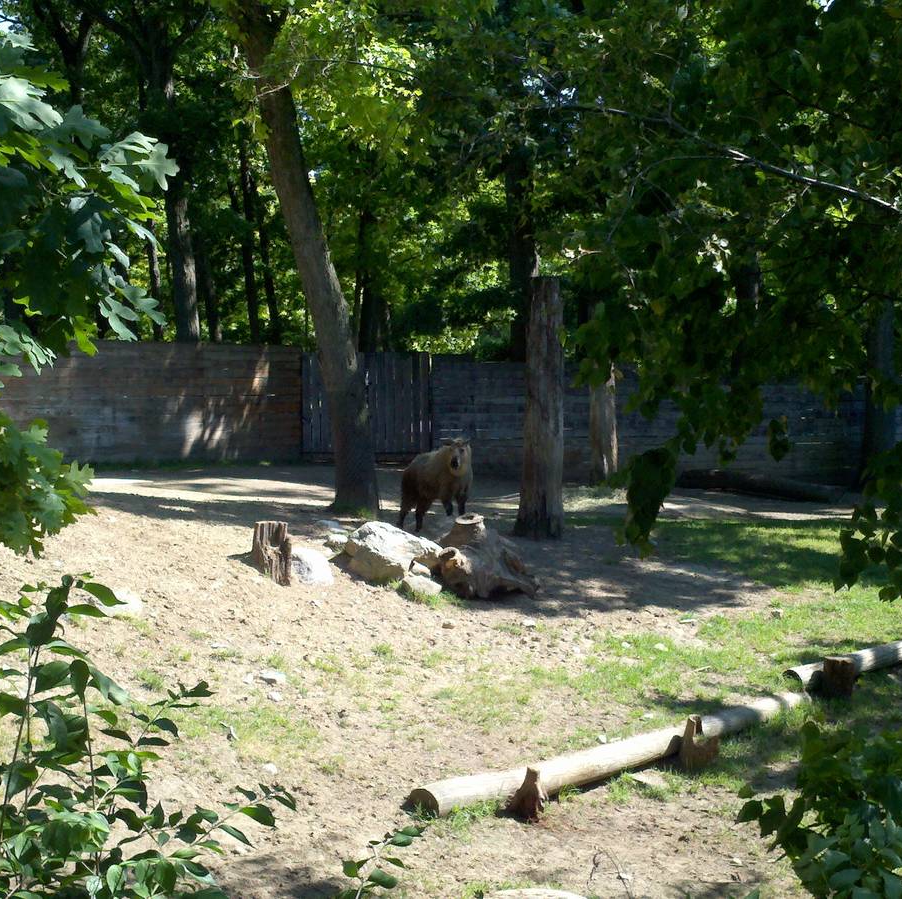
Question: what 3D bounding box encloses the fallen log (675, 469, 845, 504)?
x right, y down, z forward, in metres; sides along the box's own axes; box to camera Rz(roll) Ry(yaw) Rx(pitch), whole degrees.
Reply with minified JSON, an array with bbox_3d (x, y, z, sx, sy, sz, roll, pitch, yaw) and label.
[{"bbox_3d":[5.066,0.628,21.150,3.000,0.400,0.420,5,7,36],"label":"fallen log"}]

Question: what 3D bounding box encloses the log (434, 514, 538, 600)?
[{"bbox_3d":[0.370,1.214,14.200,1.150,0.800,0.950,0,4,0],"label":"log"}]

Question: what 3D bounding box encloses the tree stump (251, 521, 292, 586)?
[{"bbox_3d":[-2.016,1.166,14.300,0.420,0.690,0.420,0,4,0],"label":"tree stump"}]

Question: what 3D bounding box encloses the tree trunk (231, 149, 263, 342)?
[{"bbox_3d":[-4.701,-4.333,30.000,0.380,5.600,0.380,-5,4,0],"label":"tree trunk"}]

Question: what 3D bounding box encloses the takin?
[{"bbox_3d":[-0.225,0.501,17.000,0.600,1.200,1.550,-2,5,-30],"label":"takin"}]

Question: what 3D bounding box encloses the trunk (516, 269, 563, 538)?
[{"bbox_3d":[1.160,-0.540,16.400,0.600,3.360,0.600,0,3,4],"label":"trunk"}]

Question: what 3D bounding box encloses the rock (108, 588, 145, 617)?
[{"bbox_3d":[-3.288,1.534,12.800,0.420,0.260,0.340,0,4,0],"label":"rock"}]

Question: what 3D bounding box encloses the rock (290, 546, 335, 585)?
[{"bbox_3d":[-1.552,1.321,14.300,0.480,0.360,0.420,0,4,0],"label":"rock"}]

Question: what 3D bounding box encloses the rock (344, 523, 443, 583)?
[{"bbox_3d":[-0.651,1.189,14.400,1.050,0.550,0.750,-1,4,-14],"label":"rock"}]

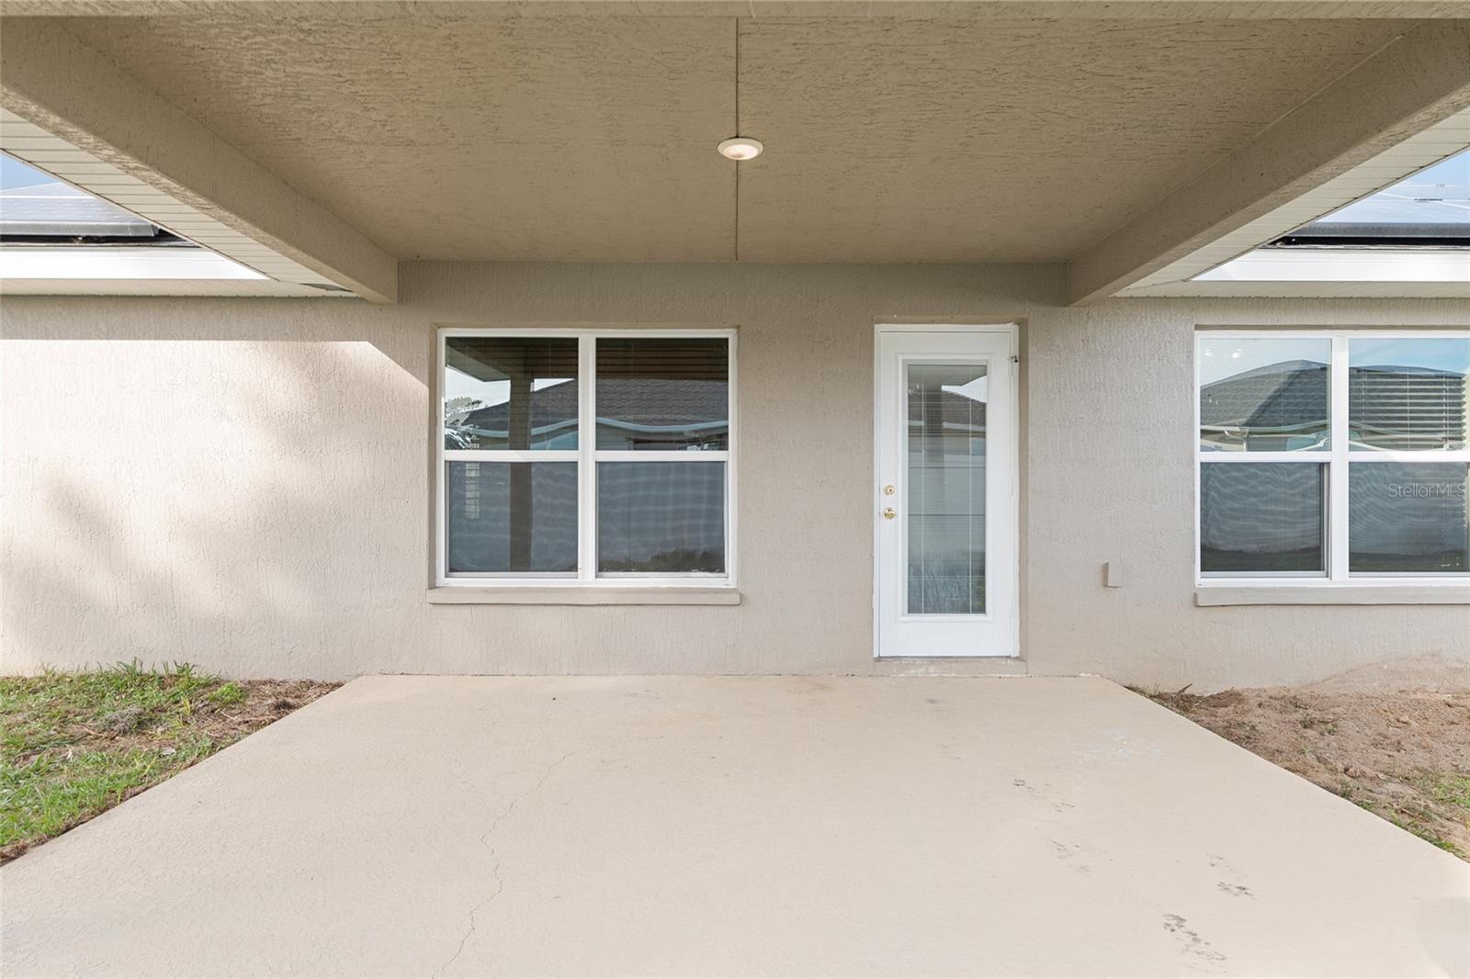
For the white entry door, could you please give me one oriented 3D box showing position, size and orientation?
[{"bbox_3d":[1.320,0.014,4.840,0.895,2.060,0.090,0,0,-1],"label":"white entry door"}]

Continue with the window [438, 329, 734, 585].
[{"bbox_3d":[-0.912,-0.194,4.790,1.840,1.590,0.100,0,0,-1],"label":"window"}]

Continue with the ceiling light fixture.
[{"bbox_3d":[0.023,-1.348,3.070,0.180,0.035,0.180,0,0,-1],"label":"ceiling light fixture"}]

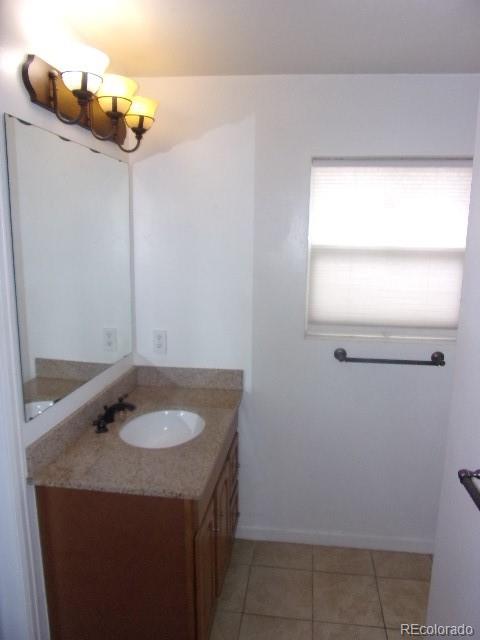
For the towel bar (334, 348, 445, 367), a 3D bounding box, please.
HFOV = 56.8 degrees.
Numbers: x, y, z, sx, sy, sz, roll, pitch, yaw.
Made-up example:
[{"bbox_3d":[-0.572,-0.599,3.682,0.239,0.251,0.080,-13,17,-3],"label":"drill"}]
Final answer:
[{"bbox_3d":[0.721,0.183,2.119,0.515,0.054,0.075,2,10,7],"label":"towel bar"}]

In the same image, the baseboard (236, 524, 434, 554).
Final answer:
[{"bbox_3d":[0.520,1.173,2.365,1.082,0.080,0.019,2,10,7],"label":"baseboard"}]

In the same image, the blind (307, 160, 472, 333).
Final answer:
[{"bbox_3d":[0.693,-0.319,2.082,0.734,0.848,0.080,2,10,7],"label":"blind"}]

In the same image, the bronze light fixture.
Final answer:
[{"bbox_3d":[-0.486,-0.792,1.668,0.235,0.242,0.755,2,10,7],"label":"bronze light fixture"}]

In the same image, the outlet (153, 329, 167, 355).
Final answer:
[{"bbox_3d":[-0.411,0.118,2.296,0.070,0.121,0.011,2,10,7],"label":"outlet"}]

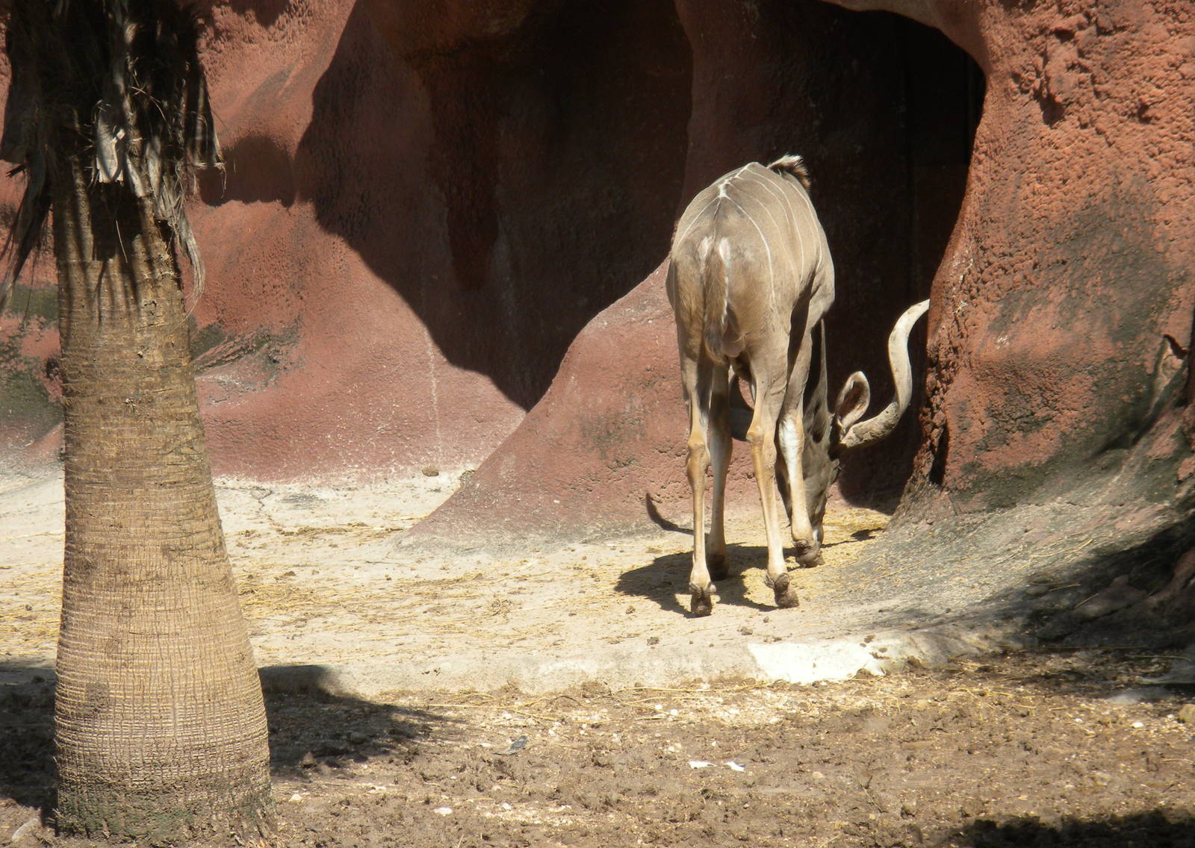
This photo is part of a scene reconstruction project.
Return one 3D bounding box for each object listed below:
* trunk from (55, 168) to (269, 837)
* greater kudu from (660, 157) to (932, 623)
[{"bbox_3d":[-1.188,0.194,22.437,0.595,1.847,0.595,0,8,0],"label":"trunk"},{"bbox_3d":[0.592,-0.182,26.139,0.660,1.360,1.640,2,8,13],"label":"greater kudu"}]

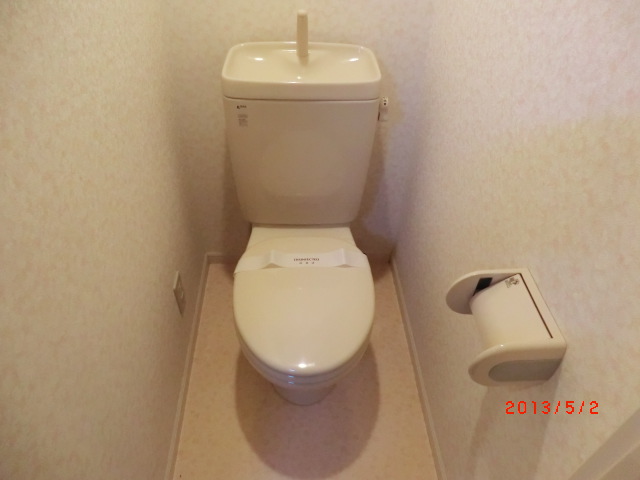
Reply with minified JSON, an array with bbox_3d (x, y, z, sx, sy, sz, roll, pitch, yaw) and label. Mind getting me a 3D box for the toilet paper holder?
[{"bbox_3d":[0.283,0.136,0.708,0.122,0.107,0.143,-1,42,-2],"label":"toilet paper holder"}]

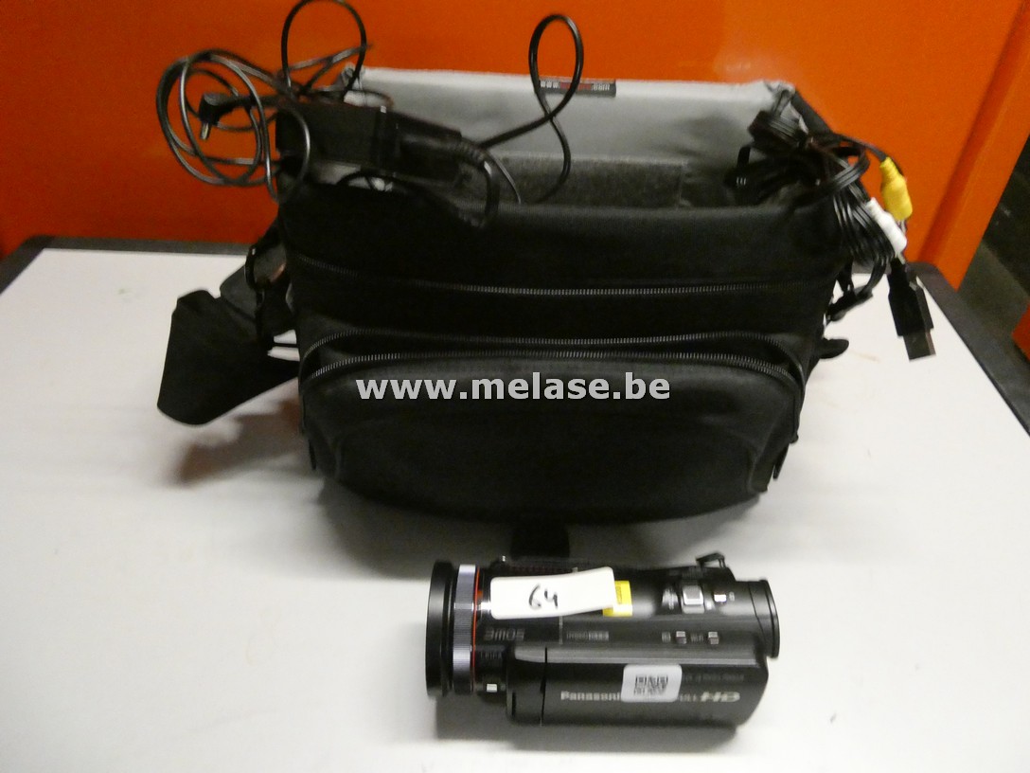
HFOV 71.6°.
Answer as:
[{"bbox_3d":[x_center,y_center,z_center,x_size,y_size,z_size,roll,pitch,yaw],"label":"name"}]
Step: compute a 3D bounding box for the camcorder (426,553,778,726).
[{"bbox_3d":[0.038,0.111,0.320,0.149,0.070,0.070,1,42,-1],"label":"camcorder"}]

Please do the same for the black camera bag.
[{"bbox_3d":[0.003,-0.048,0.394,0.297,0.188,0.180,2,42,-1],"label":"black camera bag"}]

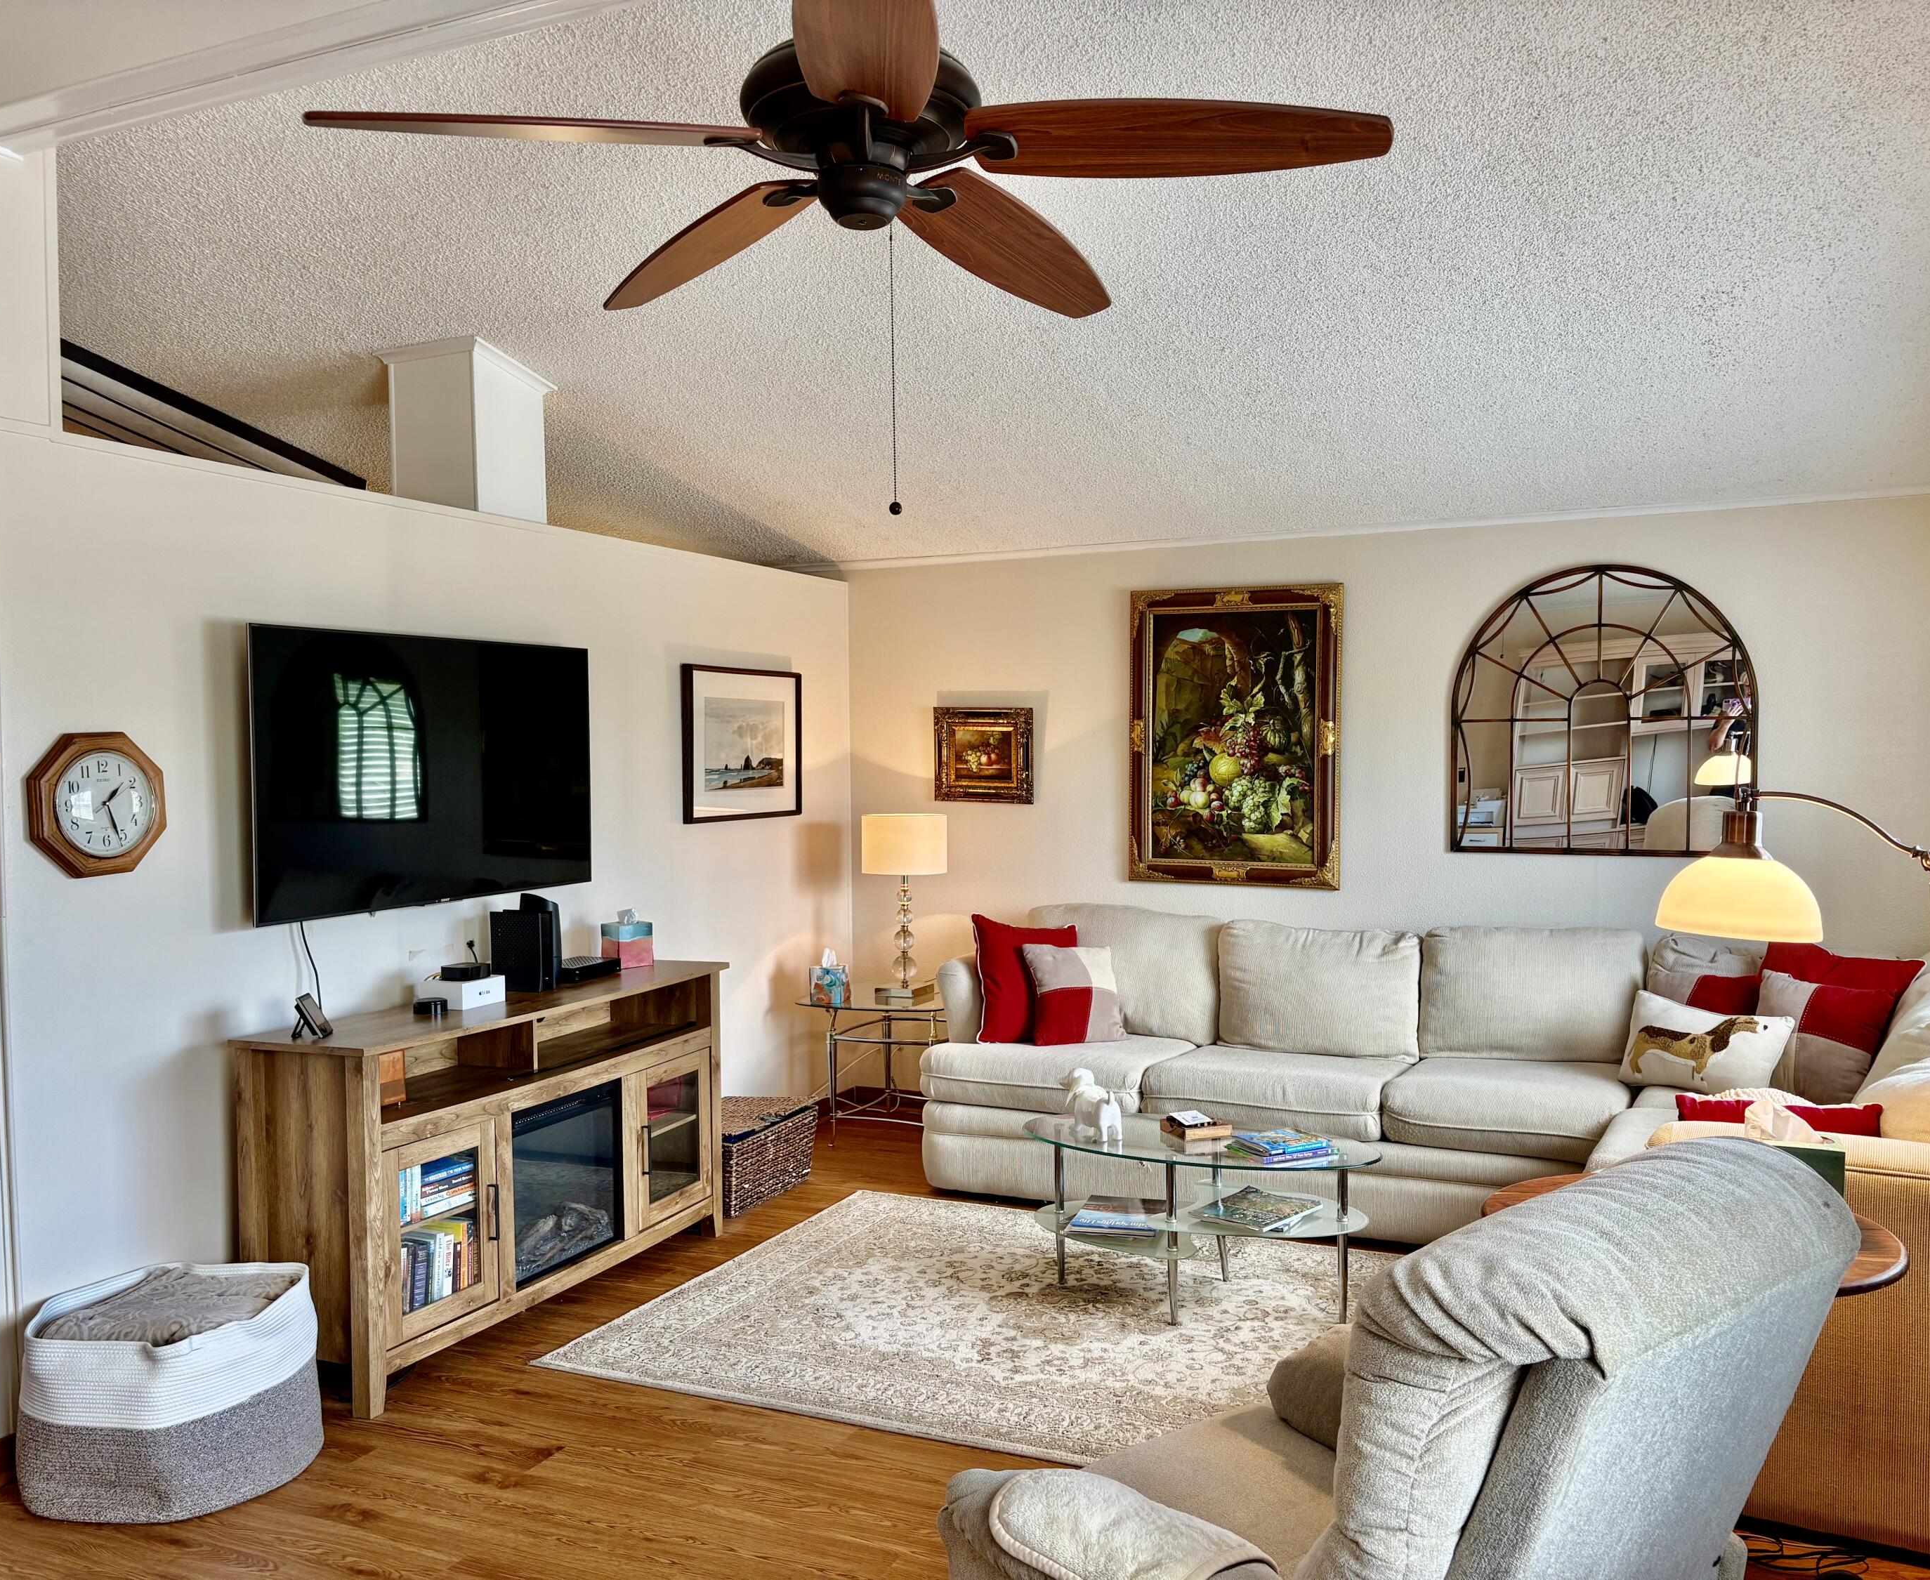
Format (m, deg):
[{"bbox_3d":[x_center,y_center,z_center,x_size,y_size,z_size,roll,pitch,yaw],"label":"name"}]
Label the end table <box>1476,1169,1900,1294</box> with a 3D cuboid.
[{"bbox_3d":[1.287,1.109,2.840,0.680,0.660,0.680,0,2,24],"label":"end table"}]

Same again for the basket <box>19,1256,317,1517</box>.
[{"bbox_3d":[-1.692,1.263,3.397,0.440,0.360,0.510,0,2,16],"label":"basket"}]

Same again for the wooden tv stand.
[{"bbox_3d":[-1.225,0.985,4.311,0.395,0.850,1.475,0,2,24],"label":"wooden tv stand"}]

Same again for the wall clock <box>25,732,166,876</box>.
[{"bbox_3d":[-1.900,0.032,3.472,0.050,0.310,0.305,0,2,24],"label":"wall clock"}]

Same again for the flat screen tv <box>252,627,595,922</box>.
[{"bbox_3d":[-1.448,-0.054,4.331,0.060,0.720,1.275,0,2,24],"label":"flat screen tv"}]

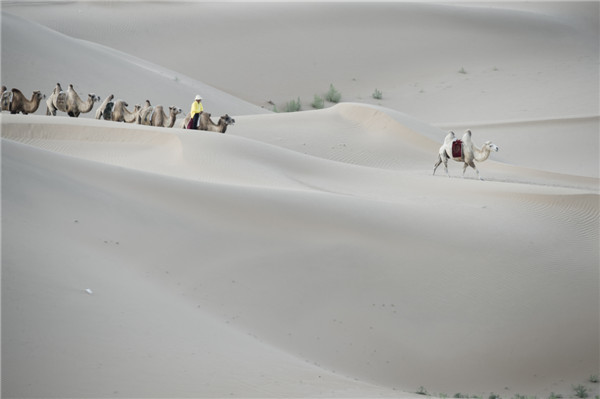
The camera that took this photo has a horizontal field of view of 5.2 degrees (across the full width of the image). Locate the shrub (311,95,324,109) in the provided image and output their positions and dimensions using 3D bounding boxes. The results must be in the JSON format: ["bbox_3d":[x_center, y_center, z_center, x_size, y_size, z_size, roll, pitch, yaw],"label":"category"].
[{"bbox_3d":[0.943,-5.116,349.000,0.681,0.770,0.647,0,4,0],"label":"shrub"}]

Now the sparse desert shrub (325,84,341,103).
[{"bbox_3d":[1.762,-5.583,352.000,0.830,0.988,0.788,0,4,0],"label":"sparse desert shrub"}]

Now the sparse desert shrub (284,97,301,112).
[{"bbox_3d":[-0.350,-4.900,345.000,0.803,0.839,0.763,0,4,0],"label":"sparse desert shrub"}]

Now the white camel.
[{"bbox_3d":[7.214,-1.950,290.000,2.800,2.220,0.800,1,4,11],"label":"white camel"}]

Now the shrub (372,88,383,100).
[{"bbox_3d":[4.162,-5.641,357.000,0.552,0.616,0.524,0,4,0],"label":"shrub"}]

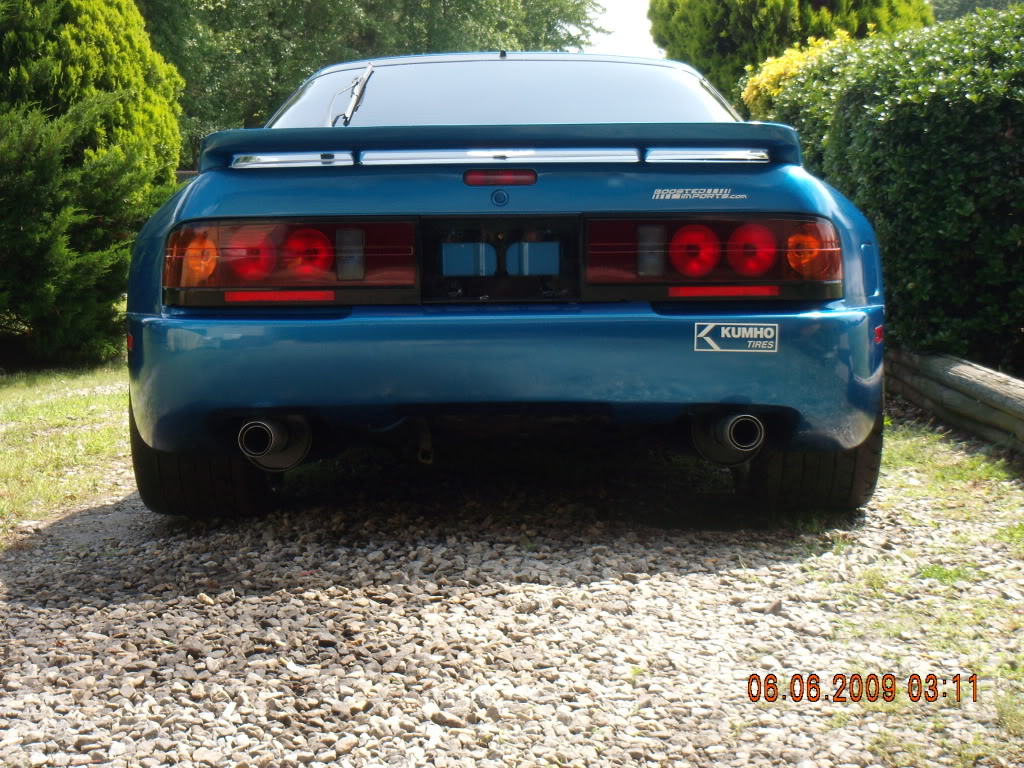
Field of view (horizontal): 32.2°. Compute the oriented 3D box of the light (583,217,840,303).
[{"bbox_3d":[0.446,-0.272,3.896,0.565,0.188,0.130,0,10,0],"label":"light"}]

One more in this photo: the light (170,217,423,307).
[{"bbox_3d":[-0.490,-0.265,3.896,0.565,0.188,0.130,0,10,0],"label":"light"}]

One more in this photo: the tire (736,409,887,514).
[{"bbox_3d":[0.775,0.016,4.742,0.300,0.635,0.635,0,10,0],"label":"tire"}]

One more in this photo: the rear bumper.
[{"bbox_3d":[-0.018,-0.036,4.052,1.790,0.350,0.520,0,10,0],"label":"rear bumper"}]

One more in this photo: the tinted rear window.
[{"bbox_3d":[-0.028,-0.712,4.616,1.190,0.120,0.970,0,25,0],"label":"tinted rear window"}]

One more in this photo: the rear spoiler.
[{"bbox_3d":[-0.026,-0.536,4.007,1.360,0.110,0.250,0,10,0],"label":"rear spoiler"}]

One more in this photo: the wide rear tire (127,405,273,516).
[{"bbox_3d":[-0.800,0.029,4.742,0.300,0.635,0.635,0,10,0],"label":"wide rear tire"}]

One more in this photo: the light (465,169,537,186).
[{"bbox_3d":[-0.029,-0.447,3.860,0.160,0.042,0.040,0,10,0],"label":"light"}]

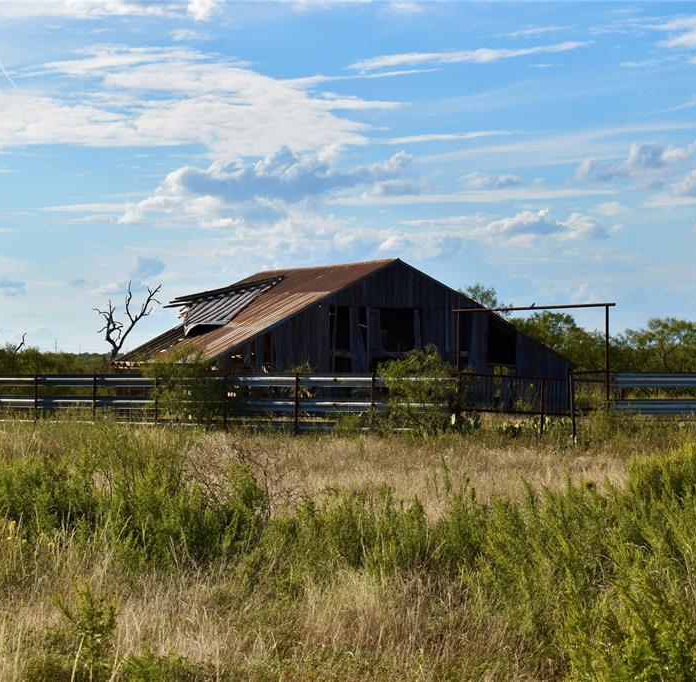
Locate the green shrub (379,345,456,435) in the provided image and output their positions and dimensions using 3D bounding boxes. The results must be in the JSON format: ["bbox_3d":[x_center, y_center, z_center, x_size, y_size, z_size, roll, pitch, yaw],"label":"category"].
[{"bbox_3d":[1.540,1.156,51.700,1.750,2.160,1.650,0,-1,0],"label":"green shrub"}]

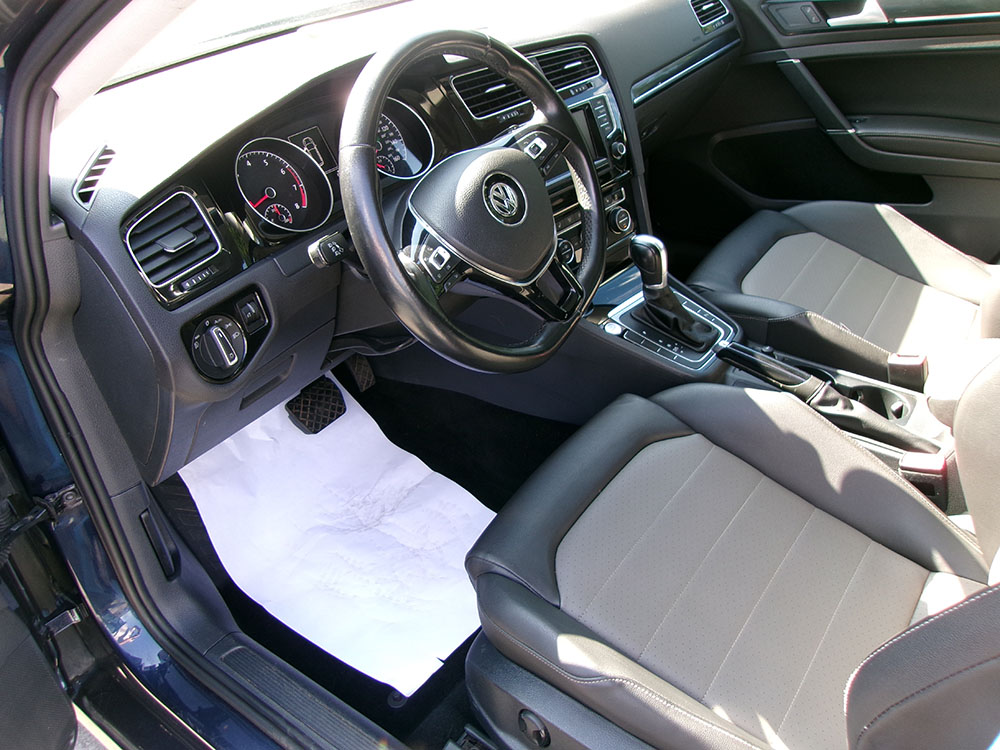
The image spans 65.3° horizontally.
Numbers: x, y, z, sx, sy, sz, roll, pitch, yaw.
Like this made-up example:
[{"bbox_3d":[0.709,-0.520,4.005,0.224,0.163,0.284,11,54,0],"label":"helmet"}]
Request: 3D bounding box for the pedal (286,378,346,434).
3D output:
[{"bbox_3d":[-0.317,0.053,1.324,0.035,0.072,0.092,-15,20,48],"label":"pedal"}]

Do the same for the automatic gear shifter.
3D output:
[{"bbox_3d":[0.263,-0.131,1.180,0.140,0.155,0.062,22,44,30],"label":"automatic gear shifter"}]

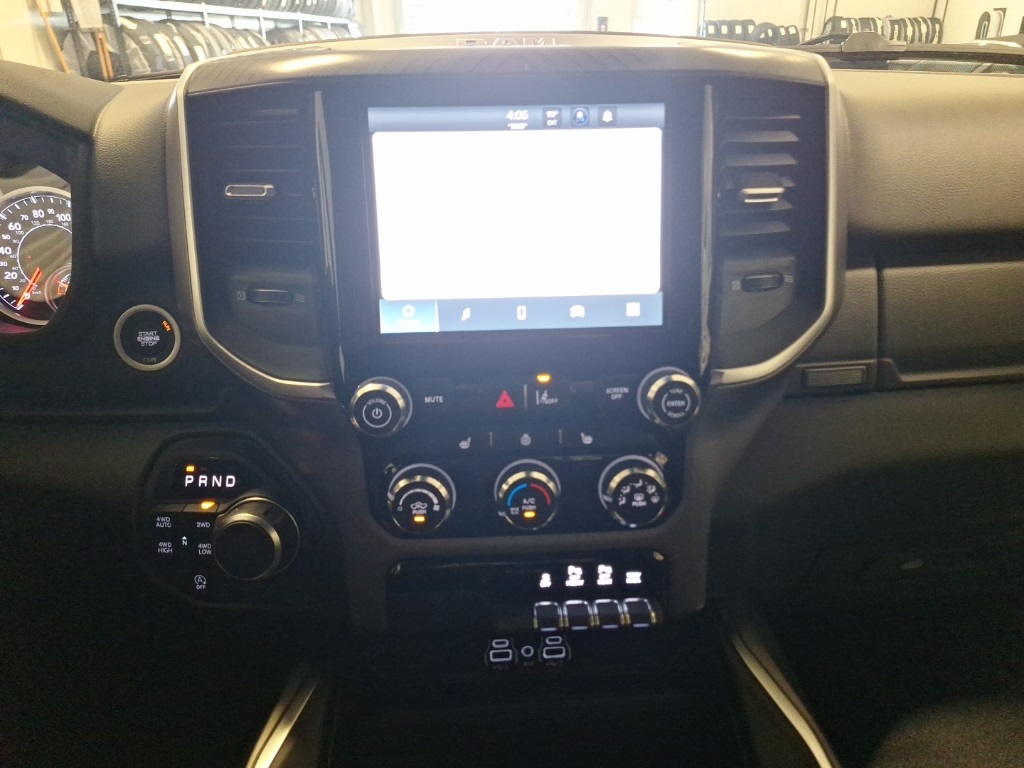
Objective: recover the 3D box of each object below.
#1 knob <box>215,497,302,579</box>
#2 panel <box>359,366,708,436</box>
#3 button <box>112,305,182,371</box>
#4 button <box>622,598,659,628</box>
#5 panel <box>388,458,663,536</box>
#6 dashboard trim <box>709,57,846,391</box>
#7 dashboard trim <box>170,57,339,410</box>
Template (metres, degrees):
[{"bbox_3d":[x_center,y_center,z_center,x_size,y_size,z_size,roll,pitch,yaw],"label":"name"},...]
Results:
[{"bbox_3d":[-0.173,0.105,0.456,0.052,0.052,0.027,-2,9,-3],"label":"knob"},{"bbox_3d":[0.008,0.008,0.410,0.204,0.041,0.024,-2,9,-3],"label":"panel"},{"bbox_3d":[-0.243,-0.032,0.459,0.043,0.043,0.015,-2,9,-3],"label":"button"},{"bbox_3d":[0.081,0.144,0.435,0.022,0.020,0.015,-2,9,-3],"label":"button"},{"bbox_3d":[0.010,0.069,0.418,0.172,0.044,0.024,-2,9,-3],"label":"panel"},{"bbox_3d":[0.157,-0.098,0.436,0.100,0.190,0.042,-4,10,-16],"label":"dashboard trim"},{"bbox_3d":[-0.149,-0.088,0.421,0.100,0.190,0.042,0,9,10],"label":"dashboard trim"}]

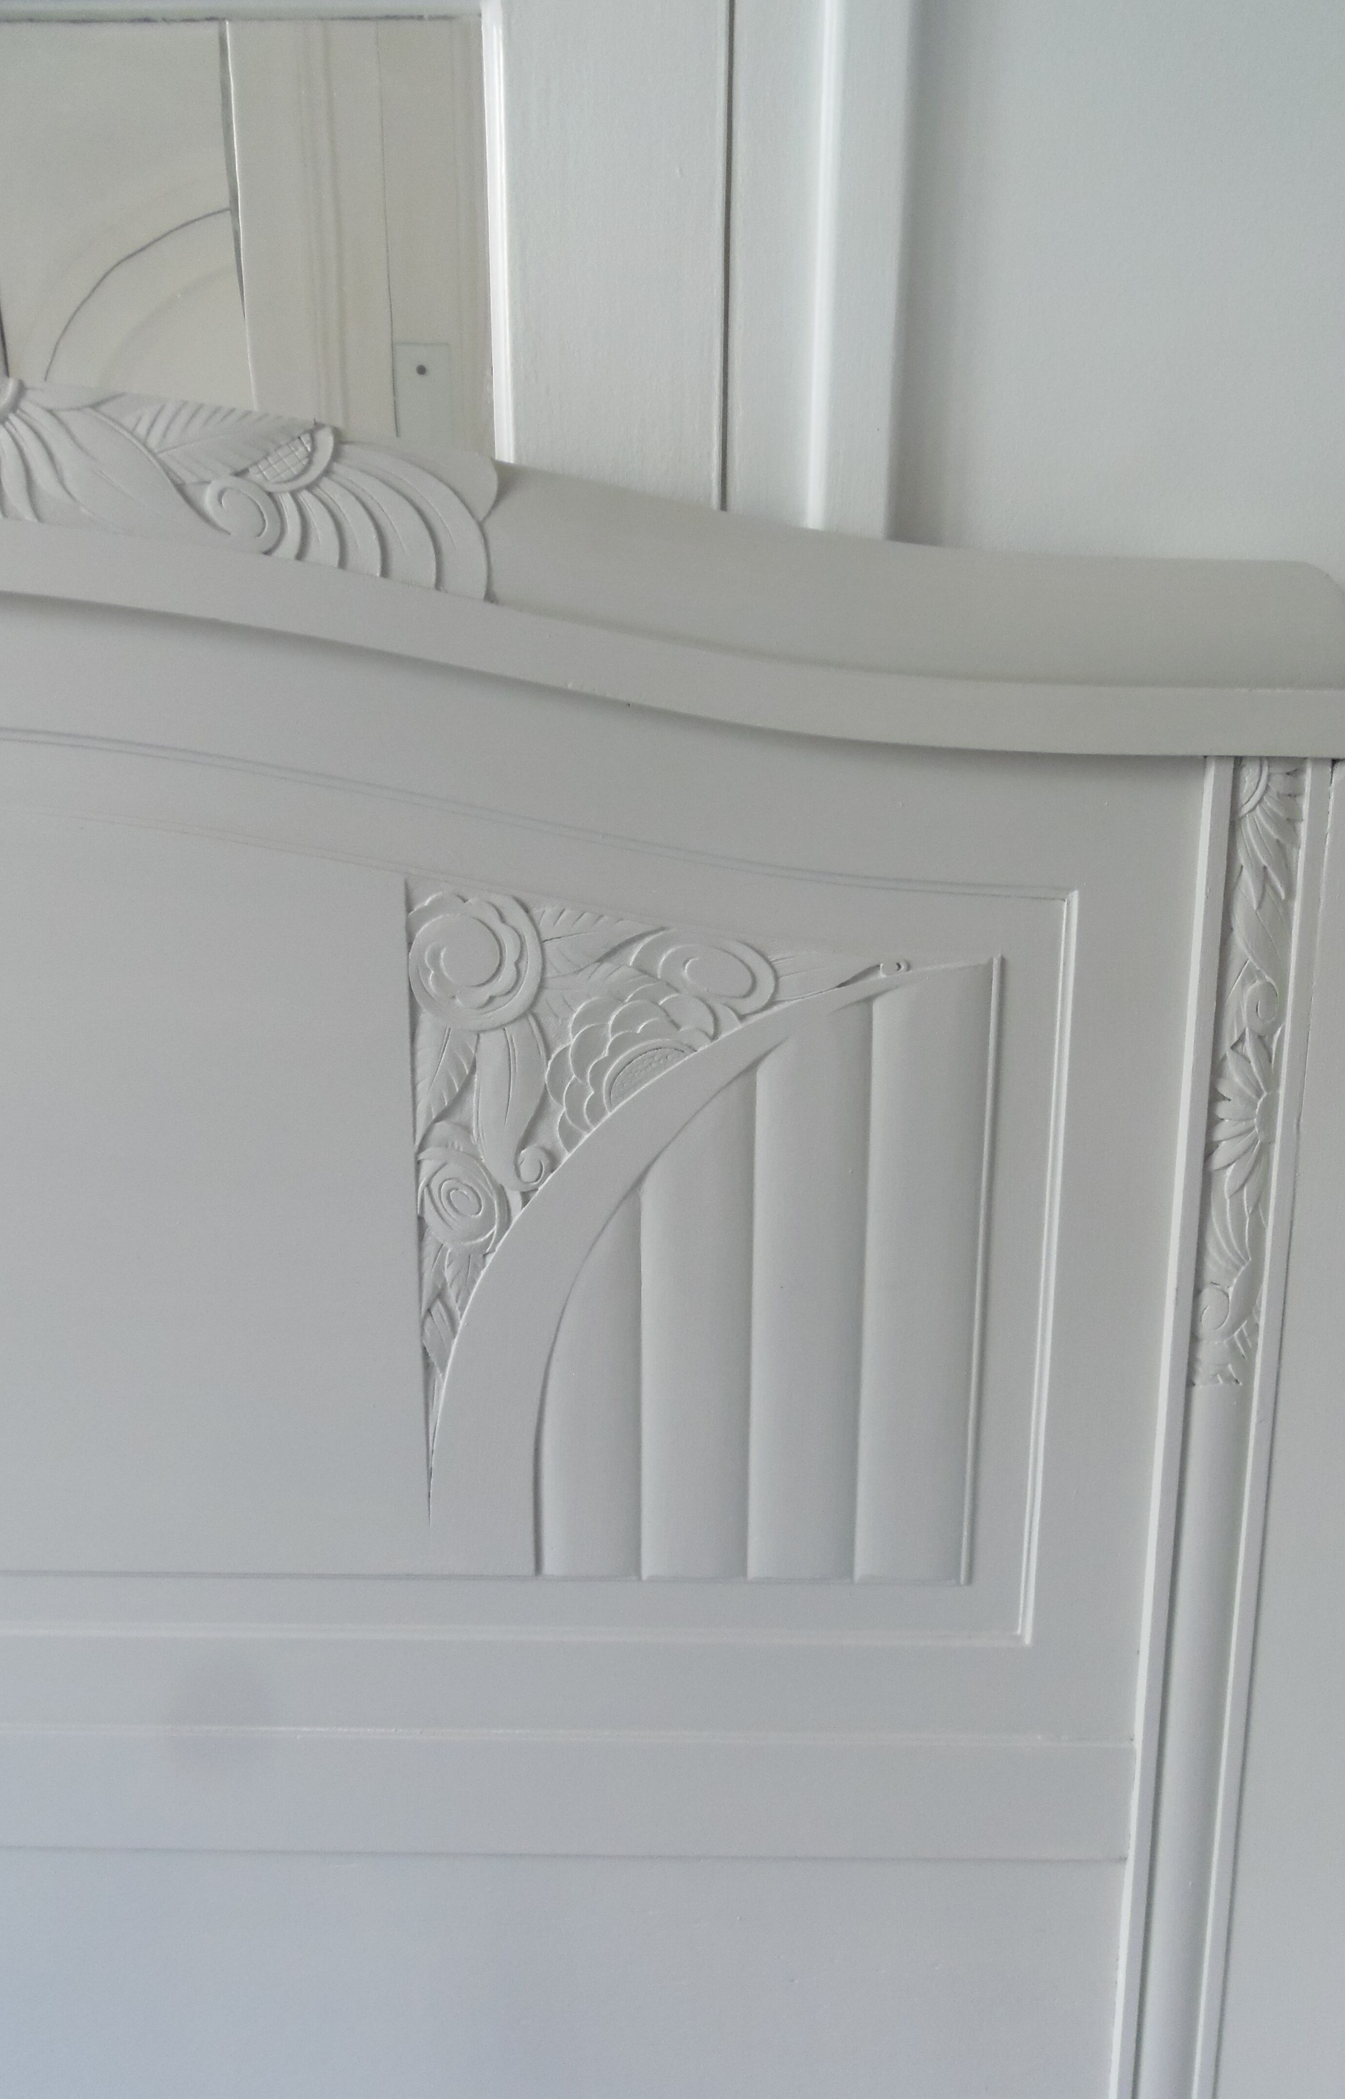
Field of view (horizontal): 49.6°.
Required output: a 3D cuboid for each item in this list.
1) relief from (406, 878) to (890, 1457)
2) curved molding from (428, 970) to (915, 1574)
[{"bbox_3d":[-0.014,0.067,0.734,0.232,0.306,0.022,0,11,1],"label":"relief"},{"bbox_3d":[-0.006,0.121,0.744,0.248,0.325,0.025,0,11,1],"label":"curved molding"}]

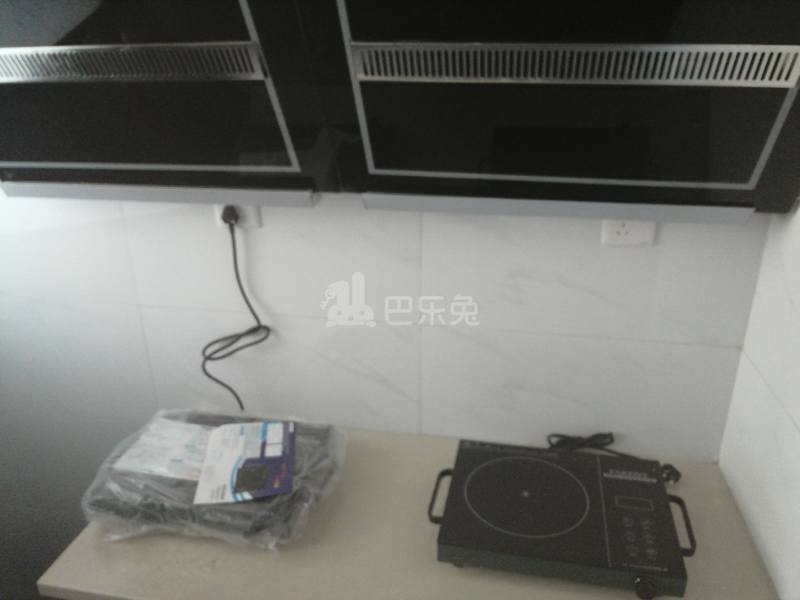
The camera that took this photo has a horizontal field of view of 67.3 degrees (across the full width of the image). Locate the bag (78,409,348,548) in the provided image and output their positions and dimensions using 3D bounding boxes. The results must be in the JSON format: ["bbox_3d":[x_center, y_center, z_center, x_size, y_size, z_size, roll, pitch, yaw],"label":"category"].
[{"bbox_3d":[-0.307,0.304,1.071,0.375,0.082,0.280,4,22,11],"label":"bag"}]

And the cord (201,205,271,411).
[{"bbox_3d":[-0.337,0.038,1.189,0.150,0.458,0.070,4,22,11],"label":"cord"}]

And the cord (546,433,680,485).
[{"bbox_3d":[0.395,0.290,1.109,0.233,0.062,0.105,4,22,11],"label":"cord"}]

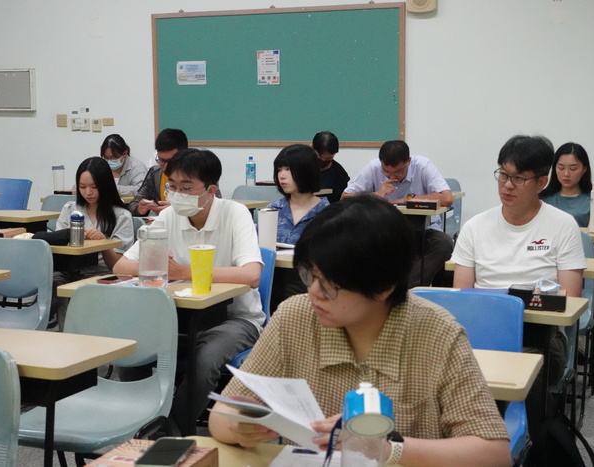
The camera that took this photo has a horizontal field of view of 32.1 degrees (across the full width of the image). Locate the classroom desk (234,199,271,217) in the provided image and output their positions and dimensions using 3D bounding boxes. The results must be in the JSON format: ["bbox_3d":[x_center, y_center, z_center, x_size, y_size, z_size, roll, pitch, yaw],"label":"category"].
[{"bbox_3d":[-0.514,0.151,6.829,0.605,0.720,0.345,3,8,23],"label":"classroom desk"}]

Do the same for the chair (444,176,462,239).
[{"bbox_3d":[0.954,0.020,7.456,0.420,0.810,0.500,2,7,22],"label":"chair"}]

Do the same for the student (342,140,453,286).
[{"bbox_3d":[0.665,-0.042,6.687,0.670,1.120,0.780,3,8,23],"label":"student"}]

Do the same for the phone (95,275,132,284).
[{"bbox_3d":[-0.623,0.161,3.543,0.077,0.011,0.148,3,8,24],"label":"phone"}]

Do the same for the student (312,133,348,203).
[{"bbox_3d":[0.129,-0.165,7.536,0.480,1.170,0.720,2,7,22],"label":"student"}]

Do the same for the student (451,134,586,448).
[{"bbox_3d":[0.678,0.305,3.354,0.490,1.240,0.710,2,7,18],"label":"student"}]

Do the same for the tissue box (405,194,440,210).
[{"bbox_3d":[0.743,-0.168,6.023,0.185,0.045,0.130,2,7,22],"label":"tissue box"}]

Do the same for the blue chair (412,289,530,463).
[{"bbox_3d":[0.386,0.606,2.959,0.460,0.790,0.530,3,8,23],"label":"blue chair"}]

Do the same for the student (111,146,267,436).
[{"bbox_3d":[-0.435,0.303,3.686,0.520,1.180,0.730,3,8,25],"label":"student"}]

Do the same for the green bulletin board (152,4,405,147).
[{"bbox_3d":[-0.203,-1.354,9.017,2.400,1.195,0.040,3,8,23],"label":"green bulletin board"}]

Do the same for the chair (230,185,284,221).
[{"bbox_3d":[-0.349,0.070,7.179,0.460,0.790,0.530,3,8,23],"label":"chair"}]

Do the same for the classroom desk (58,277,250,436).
[{"bbox_3d":[-0.507,0.548,3.736,0.605,0.720,0.345,3,8,23],"label":"classroom desk"}]

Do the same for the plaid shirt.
[{"bbox_3d":[0.137,0.394,2.151,0.560,0.520,0.340,3,8,23],"label":"plaid shirt"}]

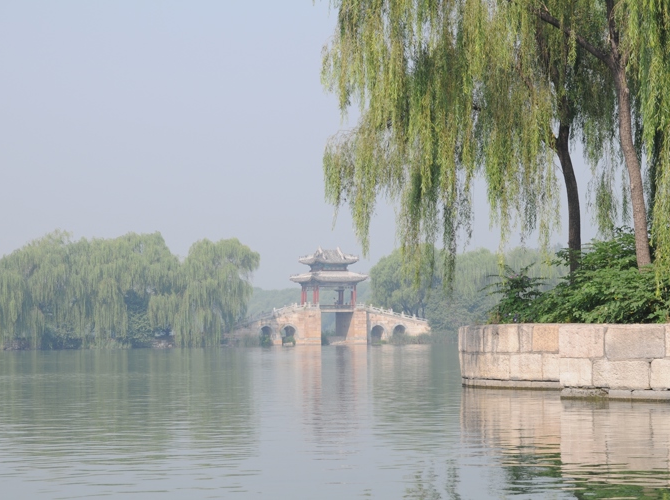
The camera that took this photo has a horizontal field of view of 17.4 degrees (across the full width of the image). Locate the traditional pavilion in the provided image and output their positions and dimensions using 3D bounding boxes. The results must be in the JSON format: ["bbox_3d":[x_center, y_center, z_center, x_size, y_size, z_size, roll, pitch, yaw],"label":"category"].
[{"bbox_3d":[-0.799,4.235,330.300,9.260,9.340,7.830,1,-3,-26],"label":"traditional pavilion"}]

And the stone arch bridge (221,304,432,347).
[{"bbox_3d":[-0.919,11.189,330.000,33.000,6.570,6.500,1,-3,-26],"label":"stone arch bridge"}]

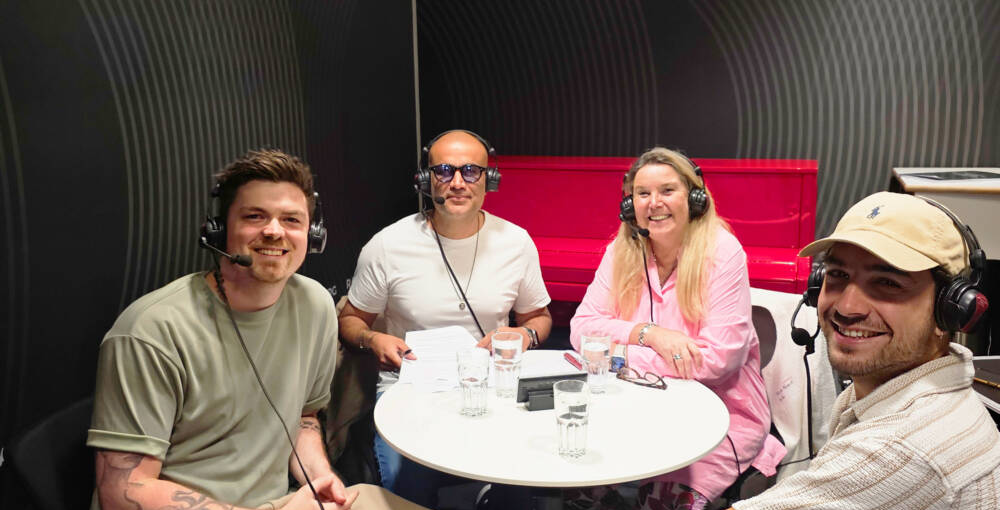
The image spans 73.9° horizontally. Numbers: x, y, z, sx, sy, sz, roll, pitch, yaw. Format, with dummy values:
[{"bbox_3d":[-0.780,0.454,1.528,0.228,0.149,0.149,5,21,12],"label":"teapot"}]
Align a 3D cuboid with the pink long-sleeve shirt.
[{"bbox_3d":[0.474,0.231,1.774,0.530,0.610,0.520,4,10,26],"label":"pink long-sleeve shirt"}]

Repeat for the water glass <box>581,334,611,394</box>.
[{"bbox_3d":[0.221,0.248,1.512,0.069,0.127,0.069,-1,9,0],"label":"water glass"}]

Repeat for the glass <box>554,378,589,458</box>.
[{"bbox_3d":[0.131,0.298,1.205,0.069,0.127,0.069,-1,9,0],"label":"glass"}]

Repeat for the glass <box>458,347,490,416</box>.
[{"bbox_3d":[-0.055,0.269,1.401,0.069,0.127,0.069,-1,9,0],"label":"glass"}]

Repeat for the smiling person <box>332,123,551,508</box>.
[{"bbox_3d":[-0.143,0.349,1.776,0.570,1.330,0.730,-1,9,-3],"label":"smiling person"}]

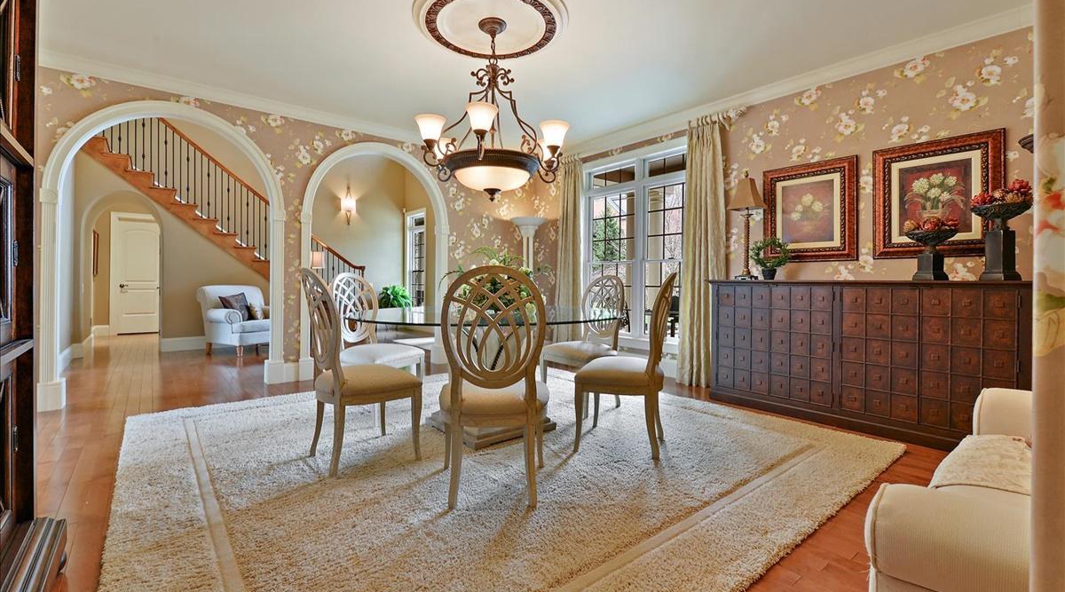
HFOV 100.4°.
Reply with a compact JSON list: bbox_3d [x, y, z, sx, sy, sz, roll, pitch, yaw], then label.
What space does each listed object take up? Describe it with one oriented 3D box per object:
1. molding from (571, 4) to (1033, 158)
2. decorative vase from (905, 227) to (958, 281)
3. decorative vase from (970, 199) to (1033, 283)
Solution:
[{"bbox_3d":[1.530,-1.748,4.317,0.115,0.115,4.400,-1,2,-41],"label":"molding"},{"bbox_3d":[2.586,-0.270,2.878,0.260,0.345,0.260,-1,2,-41],"label":"decorative vase"},{"bbox_3d":[2.760,-0.318,2.610,0.255,0.460,0.255,-1,1,-39],"label":"decorative vase"}]

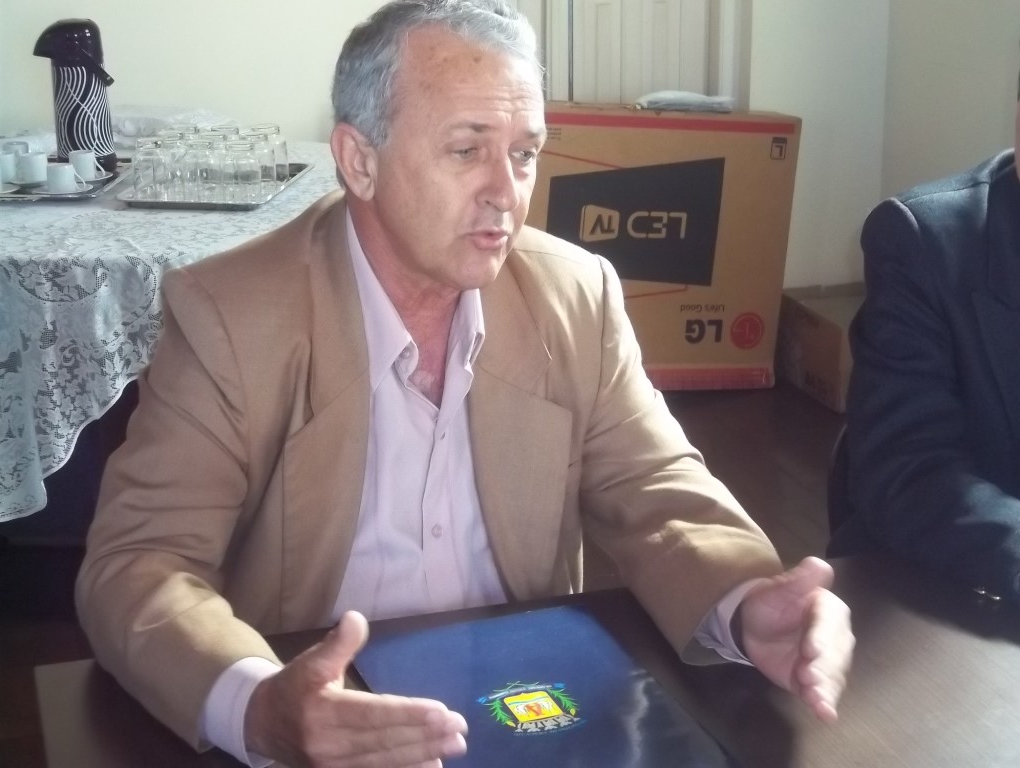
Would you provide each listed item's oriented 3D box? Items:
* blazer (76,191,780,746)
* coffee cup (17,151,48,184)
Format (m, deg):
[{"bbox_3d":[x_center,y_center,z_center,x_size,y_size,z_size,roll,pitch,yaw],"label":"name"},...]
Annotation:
[{"bbox_3d":[-0.119,0.141,1.631,0.545,0.575,0.650,-5,16,-16],"label":"blazer"},{"bbox_3d":[-0.976,-0.447,3.755,0.066,0.060,0.058,-3,16,-10],"label":"coffee cup"}]

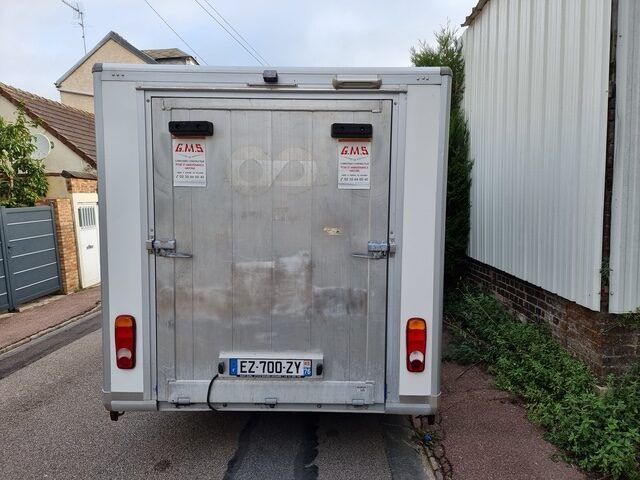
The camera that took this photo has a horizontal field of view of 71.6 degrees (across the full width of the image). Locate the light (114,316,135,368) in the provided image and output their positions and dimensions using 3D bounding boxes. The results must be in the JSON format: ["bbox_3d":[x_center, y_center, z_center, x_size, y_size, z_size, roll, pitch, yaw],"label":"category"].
[{"bbox_3d":[-1.230,0.647,2.809,0.128,0.340,0.060,1,5,1],"label":"light"}]

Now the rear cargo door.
[{"bbox_3d":[-0.305,0.106,2.766,1.472,1.939,0.100,1,5,1],"label":"rear cargo door"}]

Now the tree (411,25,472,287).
[{"bbox_3d":[1.729,-1.150,6.383,0.920,3.800,0.920,-2,7,0],"label":"tree"}]

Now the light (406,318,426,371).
[{"bbox_3d":[0.606,0.662,2.786,0.128,0.340,0.060,1,5,1],"label":"light"}]

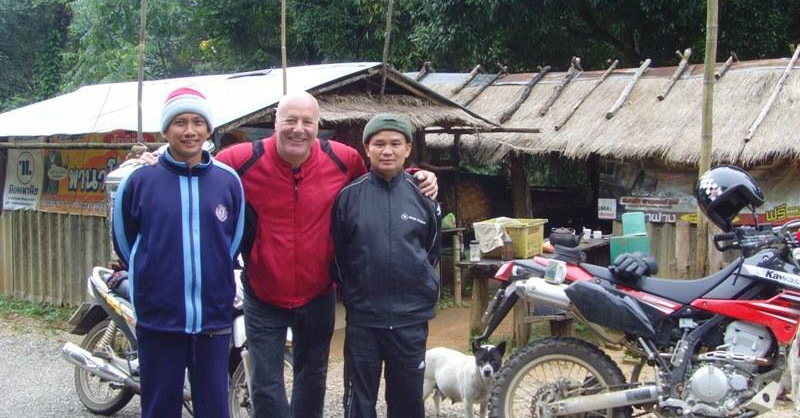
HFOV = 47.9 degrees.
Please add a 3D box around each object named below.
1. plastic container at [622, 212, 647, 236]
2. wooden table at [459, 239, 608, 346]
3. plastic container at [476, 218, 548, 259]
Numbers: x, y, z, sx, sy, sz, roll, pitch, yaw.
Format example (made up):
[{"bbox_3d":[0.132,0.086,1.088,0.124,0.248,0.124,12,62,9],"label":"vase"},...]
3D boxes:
[{"bbox_3d":[2.133,0.132,8.200,0.220,0.220,0.170,-1,4,-18],"label":"plastic container"},{"bbox_3d":[1.191,0.670,8.063,0.500,0.630,2.400,2,4,26],"label":"wooden table"},{"bbox_3d":[0.971,0.235,7.717,0.440,0.280,0.570,2,4,26],"label":"plastic container"}]

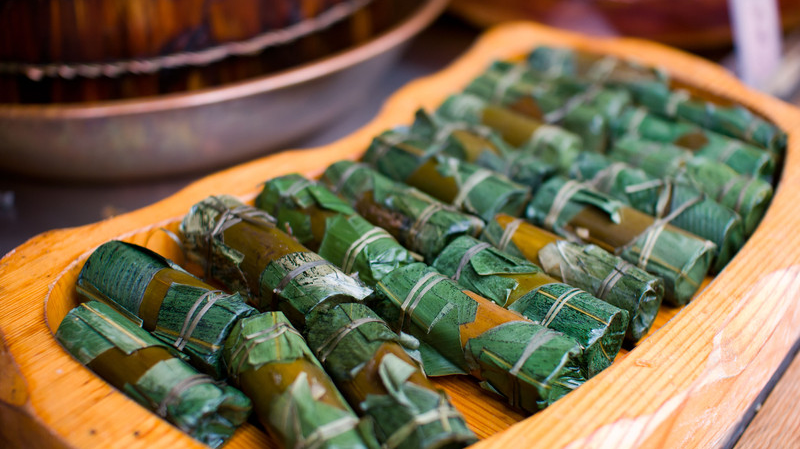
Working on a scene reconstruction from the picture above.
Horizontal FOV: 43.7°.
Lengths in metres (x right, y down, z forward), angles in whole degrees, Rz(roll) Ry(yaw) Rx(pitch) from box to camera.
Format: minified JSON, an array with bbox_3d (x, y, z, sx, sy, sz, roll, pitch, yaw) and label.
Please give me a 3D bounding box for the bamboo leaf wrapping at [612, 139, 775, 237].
[{"bbox_3d":[0.254,-0.034,0.875,0.131,0.048,0.048,26,39,36],"label":"bamboo leaf wrapping"}]

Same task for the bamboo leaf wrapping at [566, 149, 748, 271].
[{"bbox_3d":[0.215,-0.015,0.842,0.048,0.048,0.143,-23,38,-34],"label":"bamboo leaf wrapping"}]

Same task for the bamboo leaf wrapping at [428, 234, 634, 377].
[{"bbox_3d":[0.092,0.056,0.723,0.141,0.048,0.048,26,39,36],"label":"bamboo leaf wrapping"}]

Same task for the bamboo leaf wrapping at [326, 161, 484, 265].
[{"bbox_3d":[0.000,-0.014,0.839,0.048,0.048,0.144,-27,40,-37],"label":"bamboo leaf wrapping"}]

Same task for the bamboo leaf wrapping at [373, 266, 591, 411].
[{"bbox_3d":[0.053,0.076,0.689,0.145,0.048,0.048,26,39,36],"label":"bamboo leaf wrapping"}]

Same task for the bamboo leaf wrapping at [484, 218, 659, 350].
[{"bbox_3d":[0.128,0.038,0.752,0.135,0.048,0.048,26,39,35],"label":"bamboo leaf wrapping"}]

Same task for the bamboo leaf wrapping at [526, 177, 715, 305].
[{"bbox_3d":[0.175,0.009,0.802,0.048,0.048,0.150,-22,38,-33],"label":"bamboo leaf wrapping"}]

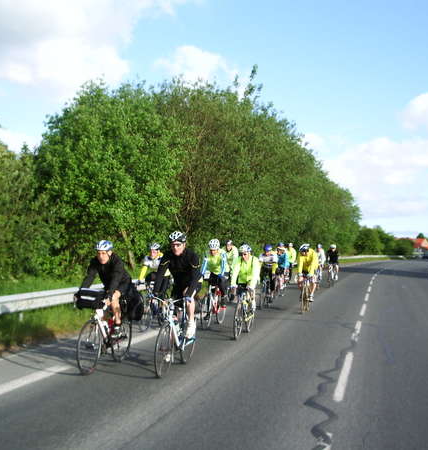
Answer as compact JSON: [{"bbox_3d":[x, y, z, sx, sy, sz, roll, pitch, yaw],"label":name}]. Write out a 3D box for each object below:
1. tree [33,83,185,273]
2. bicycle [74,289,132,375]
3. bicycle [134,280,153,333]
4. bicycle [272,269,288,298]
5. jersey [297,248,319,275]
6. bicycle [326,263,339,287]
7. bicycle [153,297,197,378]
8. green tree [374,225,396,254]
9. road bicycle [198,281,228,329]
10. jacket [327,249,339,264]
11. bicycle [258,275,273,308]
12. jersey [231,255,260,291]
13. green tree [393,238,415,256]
[{"bbox_3d":[-4.521,-2.140,26.500,6.300,8.400,6.200,0,-2,0],"label":"tree"},{"bbox_3d":[-1.430,1.381,8.021,0.470,1.040,1.680,-1,-2,16],"label":"bicycle"},{"bbox_3d":[-1.190,1.577,12.040,0.450,0.980,1.660,-1,-2,15],"label":"bicycle"},{"bbox_3d":[2.200,1.926,20.200,0.440,0.990,1.660,-1,-2,15],"label":"bicycle"},{"bbox_3d":[2.358,0.928,15.300,0.530,0.640,0.520,-1,-2,17],"label":"jersey"},{"bbox_3d":[5.060,2.142,26.100,0.440,1.000,1.660,-1,-2,16],"label":"bicycle"},{"bbox_3d":[-0.500,1.414,7.970,0.450,0.970,1.660,-1,-2,16],"label":"bicycle"},{"bbox_3d":[23.887,2.312,85.000,4.200,4.800,4.200,-1,-2,15],"label":"green tree"},{"bbox_3d":[-0.010,1.635,12.620,0.440,0.980,1.660,-1,-2,17],"label":"road bicycle"},{"bbox_3d":[5.100,1.355,26.100,0.520,0.660,0.550,-1,-2,15],"label":"jacket"},{"bbox_3d":[1.530,1.799,16.900,0.440,0.990,1.660,-1,-2,14],"label":"bicycle"},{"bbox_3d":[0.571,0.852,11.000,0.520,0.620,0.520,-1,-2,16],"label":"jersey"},{"bbox_3d":[34.983,4.154,112.000,4.000,3.500,4.000,-1,-2,16],"label":"green tree"}]

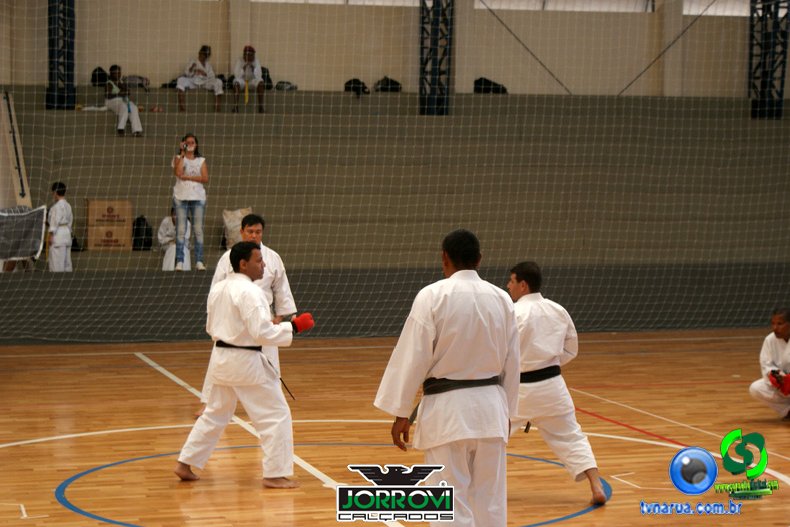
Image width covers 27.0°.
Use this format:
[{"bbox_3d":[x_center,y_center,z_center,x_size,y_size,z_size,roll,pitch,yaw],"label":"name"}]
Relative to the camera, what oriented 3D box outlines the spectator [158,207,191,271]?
[{"bbox_3d":[-2.934,-0.259,21.900,0.460,0.980,0.600,0,2,-14],"label":"spectator"}]

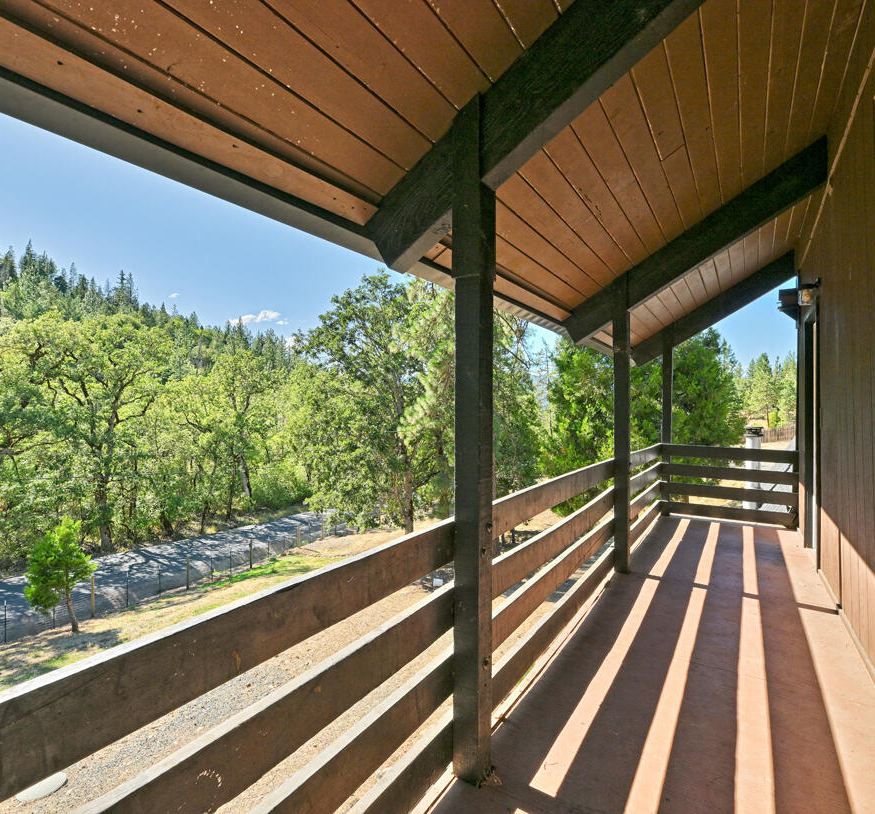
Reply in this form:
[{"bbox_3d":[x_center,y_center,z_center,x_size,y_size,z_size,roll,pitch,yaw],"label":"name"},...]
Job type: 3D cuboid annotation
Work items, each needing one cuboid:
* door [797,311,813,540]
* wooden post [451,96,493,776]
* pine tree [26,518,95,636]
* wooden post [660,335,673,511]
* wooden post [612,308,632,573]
[{"bbox_3d":[3.284,0.252,4.153,0.070,2.060,0.830,0,0,33],"label":"door"},{"bbox_3d":[0.125,0.110,1.660,0.100,2.320,0.110,-1,-1,33],"label":"wooden post"},{"bbox_3d":[-10.930,4.860,13.700,1.700,3.350,1.700,-1,-1,33],"label":"pine tree"},{"bbox_3d":[2.833,0.231,5.870,0.100,2.210,0.100,-1,-1,33],"label":"wooden post"},{"bbox_3d":[1.447,0.216,3.720,0.100,2.140,0.100,-1,-1,33],"label":"wooden post"}]

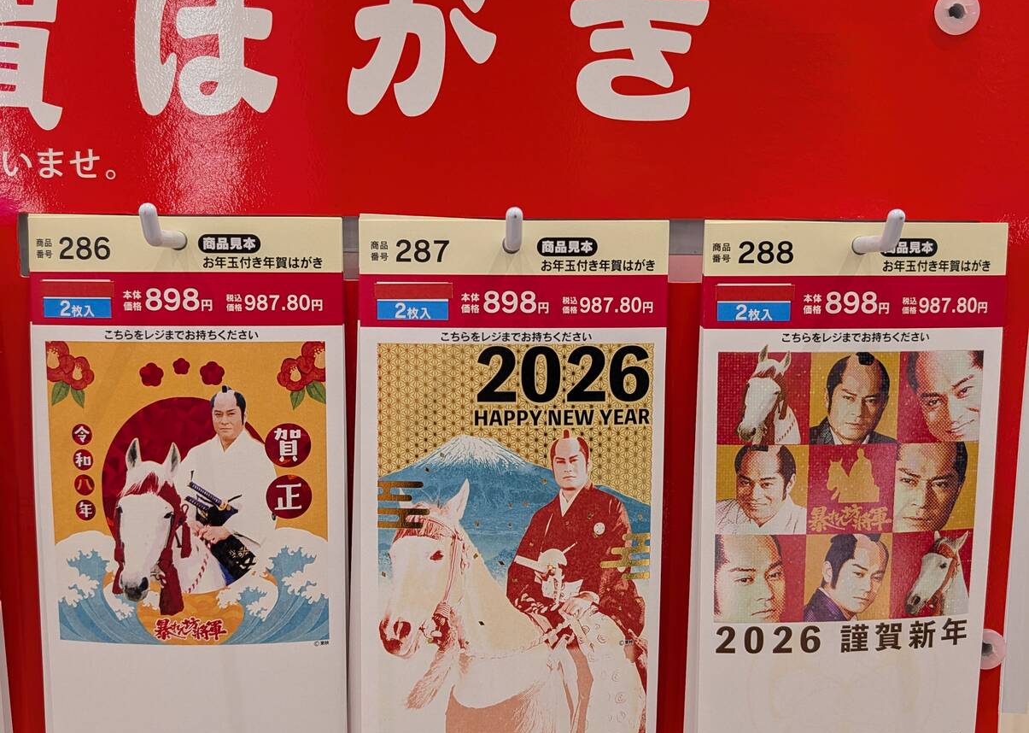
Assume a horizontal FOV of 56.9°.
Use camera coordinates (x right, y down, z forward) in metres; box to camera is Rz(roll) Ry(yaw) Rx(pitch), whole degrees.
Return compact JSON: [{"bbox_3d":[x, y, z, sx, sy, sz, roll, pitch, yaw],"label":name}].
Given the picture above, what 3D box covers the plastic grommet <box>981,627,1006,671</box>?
[{"bbox_3d":[0.168,0.101,0.335,0.015,0.015,0.005,0,7,-1],"label":"plastic grommet"}]

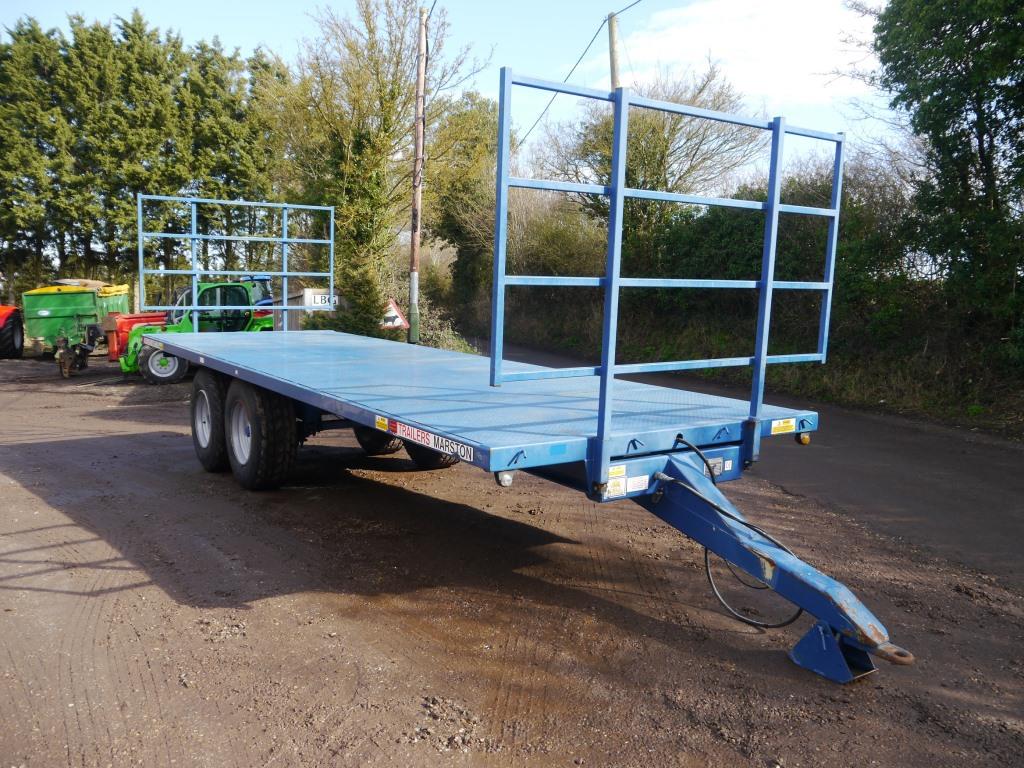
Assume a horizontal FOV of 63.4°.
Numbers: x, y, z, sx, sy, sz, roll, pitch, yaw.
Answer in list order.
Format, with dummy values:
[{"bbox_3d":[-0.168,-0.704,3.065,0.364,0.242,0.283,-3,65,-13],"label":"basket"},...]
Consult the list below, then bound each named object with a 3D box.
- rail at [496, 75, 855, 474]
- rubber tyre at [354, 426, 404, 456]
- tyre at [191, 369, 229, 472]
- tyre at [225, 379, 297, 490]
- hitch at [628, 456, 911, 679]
[{"bbox_3d":[0.938,-0.459,4.338,2.420,1.910,0.060,-4,9,-34],"label":"rail"},{"bbox_3d":[-1.481,0.293,9.614,0.365,1.065,1.065,-4,6,-34],"label":"rubber tyre"},{"bbox_3d":[-3.006,0.376,8.565,0.365,1.065,1.065,-4,6,-34],"label":"tyre"},{"bbox_3d":[-2.274,0.428,7.503,0.365,1.065,1.065,-4,6,-34],"label":"tyre"},{"bbox_3d":[1.245,0.860,4.109,0.270,0.842,1.587,-4,6,-34],"label":"hitch"}]

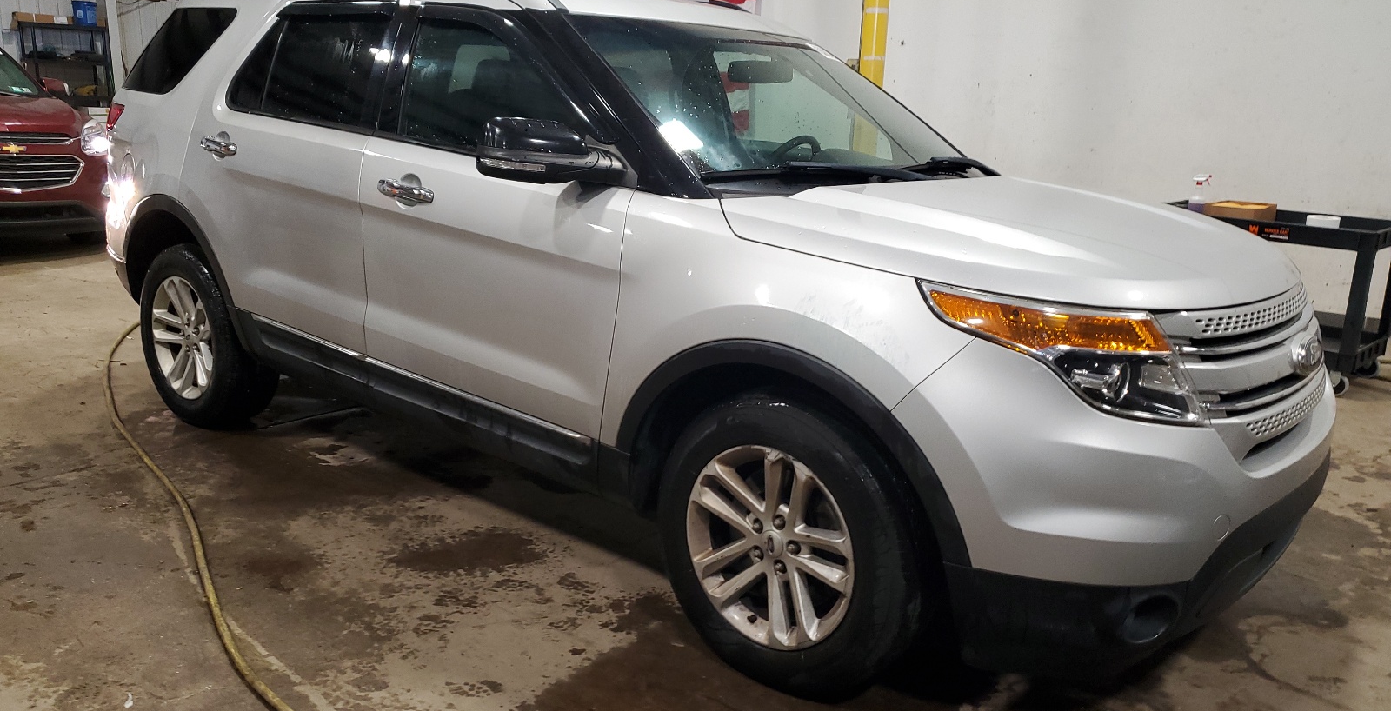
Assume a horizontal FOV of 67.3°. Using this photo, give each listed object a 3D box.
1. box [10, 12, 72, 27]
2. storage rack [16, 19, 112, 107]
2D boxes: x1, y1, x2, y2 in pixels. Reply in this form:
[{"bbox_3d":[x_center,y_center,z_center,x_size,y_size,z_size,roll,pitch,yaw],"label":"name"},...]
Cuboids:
[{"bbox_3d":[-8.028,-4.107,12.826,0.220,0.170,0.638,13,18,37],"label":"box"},{"bbox_3d":[-7.870,-3.158,13.184,0.450,1.900,0.883,13,18,37],"label":"storage rack"}]

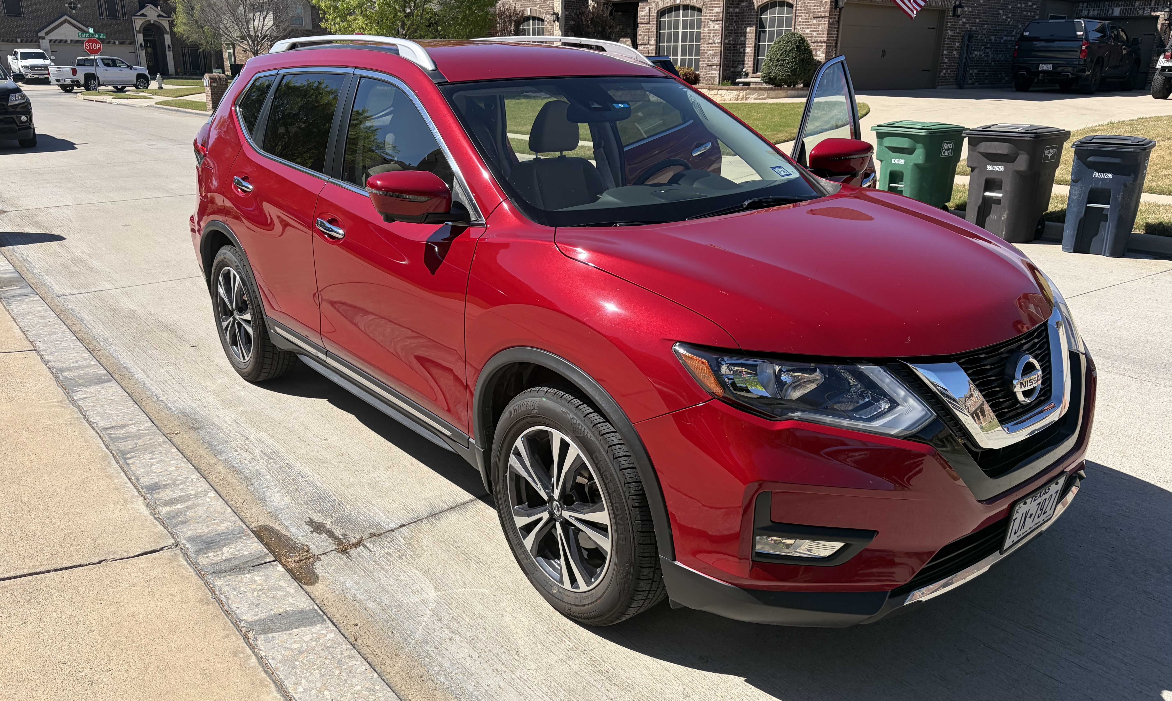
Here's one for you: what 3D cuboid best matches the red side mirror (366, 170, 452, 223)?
[{"bbox_3d":[-0.571,-0.495,2.850,0.245,0.165,0.185,-14,23,-38],"label":"red side mirror"}]

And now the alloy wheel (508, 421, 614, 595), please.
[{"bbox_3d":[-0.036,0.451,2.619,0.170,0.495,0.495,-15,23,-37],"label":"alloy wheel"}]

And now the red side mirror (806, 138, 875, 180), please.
[{"bbox_3d":[1.111,-0.827,3.795,0.260,0.175,0.170,10,21,29],"label":"red side mirror"}]

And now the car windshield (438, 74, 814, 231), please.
[{"bbox_3d":[0.200,-0.776,3.272,1.380,0.150,0.860,-15,56,-37],"label":"car windshield"}]

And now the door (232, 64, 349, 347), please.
[{"bbox_3d":[-1.337,-0.674,3.975,0.240,1.140,1.060,-14,23,-38],"label":"door"}]

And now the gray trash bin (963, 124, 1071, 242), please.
[{"bbox_3d":[4.270,-1.680,8.890,0.850,1.100,0.720,-15,24,-41],"label":"gray trash bin"}]

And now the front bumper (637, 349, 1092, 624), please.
[{"bbox_3d":[1.016,0.296,2.606,1.830,0.600,0.650,-14,23,-38],"label":"front bumper"}]

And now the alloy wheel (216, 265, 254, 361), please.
[{"bbox_3d":[-1.744,-0.203,4.602,0.190,0.490,0.490,-14,23,-38],"label":"alloy wheel"}]

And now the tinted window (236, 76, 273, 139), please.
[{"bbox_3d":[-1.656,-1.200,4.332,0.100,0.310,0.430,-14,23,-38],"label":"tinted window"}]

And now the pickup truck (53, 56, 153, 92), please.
[{"bbox_3d":[-28.800,-16.450,52.400,2.060,1.950,5.900,6,19,16],"label":"pickup truck"}]

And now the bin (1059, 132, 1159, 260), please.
[{"bbox_3d":[4.960,-1.485,8.420,0.600,1.040,0.770,14,22,37],"label":"bin"}]

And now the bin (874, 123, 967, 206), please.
[{"bbox_3d":[3.770,-2.050,10.065,0.860,1.070,0.730,-14,23,-38],"label":"bin"}]

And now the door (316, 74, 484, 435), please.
[{"bbox_3d":[-0.659,-0.393,3.180,0.270,1.170,1.160,-15,23,-37],"label":"door"}]

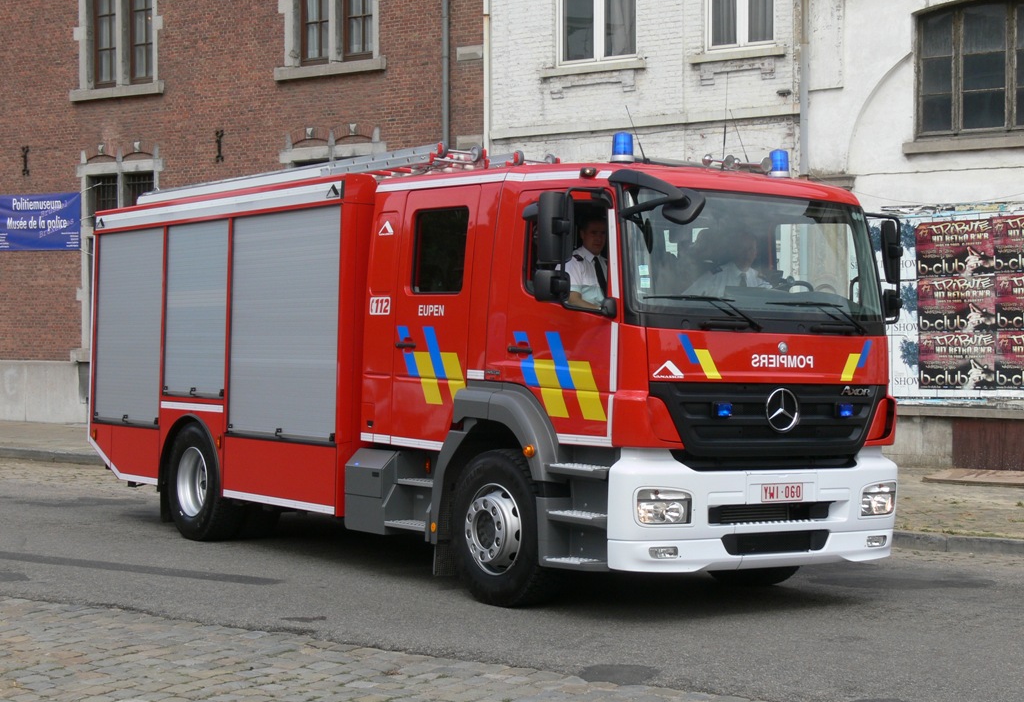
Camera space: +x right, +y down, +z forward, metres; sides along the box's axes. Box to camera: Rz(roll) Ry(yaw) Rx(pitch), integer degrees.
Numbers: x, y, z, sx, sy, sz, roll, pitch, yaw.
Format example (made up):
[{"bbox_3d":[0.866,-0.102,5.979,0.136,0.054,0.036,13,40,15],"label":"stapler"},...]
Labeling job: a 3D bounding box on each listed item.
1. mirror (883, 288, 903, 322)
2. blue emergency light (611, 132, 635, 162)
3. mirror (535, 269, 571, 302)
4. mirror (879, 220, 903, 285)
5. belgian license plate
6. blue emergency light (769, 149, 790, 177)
[{"bbox_3d":[2.570,-0.318,12.183,0.099,0.203,0.188,1,-1,37],"label":"mirror"},{"bbox_3d":[0.693,-1.277,11.276,0.148,0.184,0.148,1,-1,0],"label":"blue emergency light"},{"bbox_3d":[0.243,-0.379,10.576,0.193,0.198,0.109,1,-1,-15],"label":"mirror"},{"bbox_3d":[2.567,-0.659,12.184,0.099,0.436,0.193,1,-1,37],"label":"mirror"},{"bbox_3d":[1.647,0.864,10.980,0.340,0.110,0.010,2,-1,-35],"label":"belgian license plate"},{"bbox_3d":[1.784,-1.245,12.037,0.148,0.184,0.148,1,-1,0],"label":"blue emergency light"}]

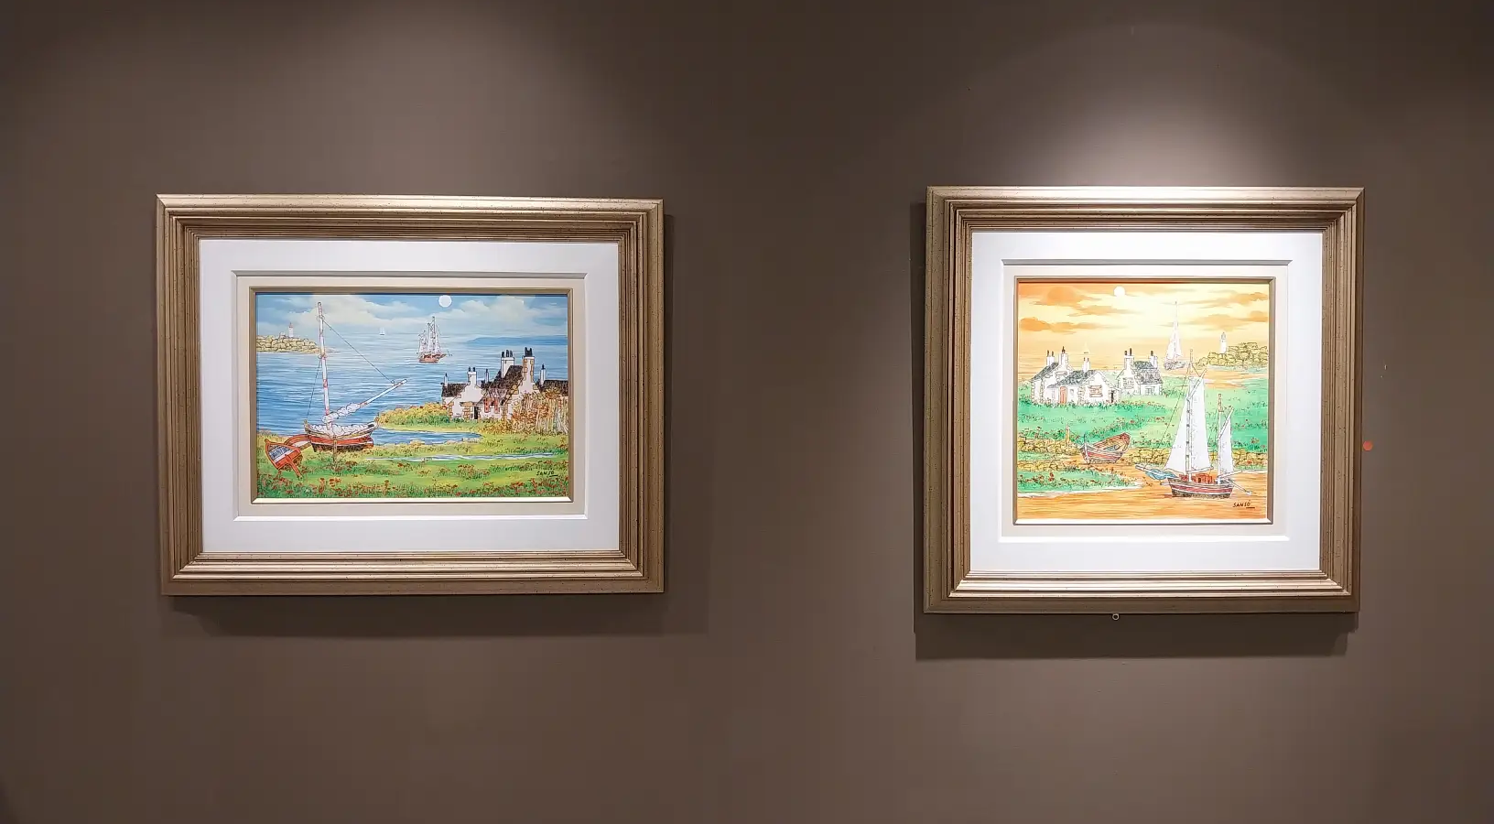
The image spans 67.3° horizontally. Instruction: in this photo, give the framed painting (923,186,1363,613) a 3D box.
[{"bbox_3d":[0.516,-0.014,1.448,0.569,0.550,0.037,0,1,-1],"label":"framed painting"}]

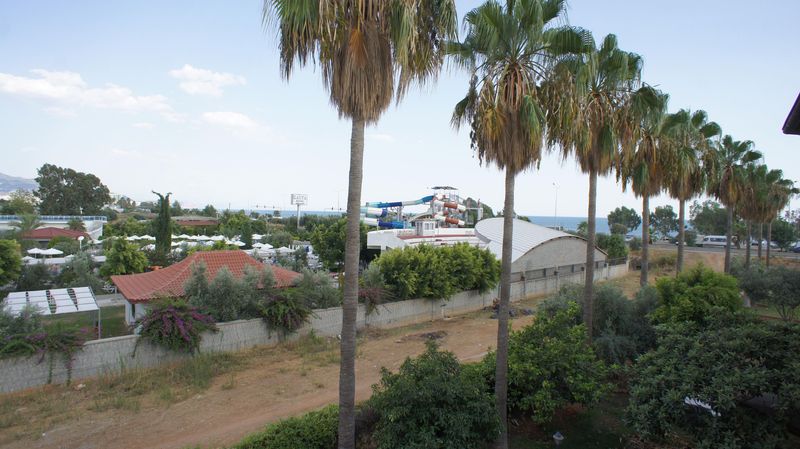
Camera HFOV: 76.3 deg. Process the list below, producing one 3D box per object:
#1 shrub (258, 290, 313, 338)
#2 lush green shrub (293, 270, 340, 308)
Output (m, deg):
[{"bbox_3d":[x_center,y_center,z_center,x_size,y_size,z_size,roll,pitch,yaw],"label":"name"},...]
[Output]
[{"bbox_3d":[-7.263,5.451,31.920,1.900,2.850,2.600,2,2,44],"label":"shrub"},{"bbox_3d":[-5.421,4.533,33.033,3.100,3.100,2.900,1,1,0],"label":"lush green shrub"}]

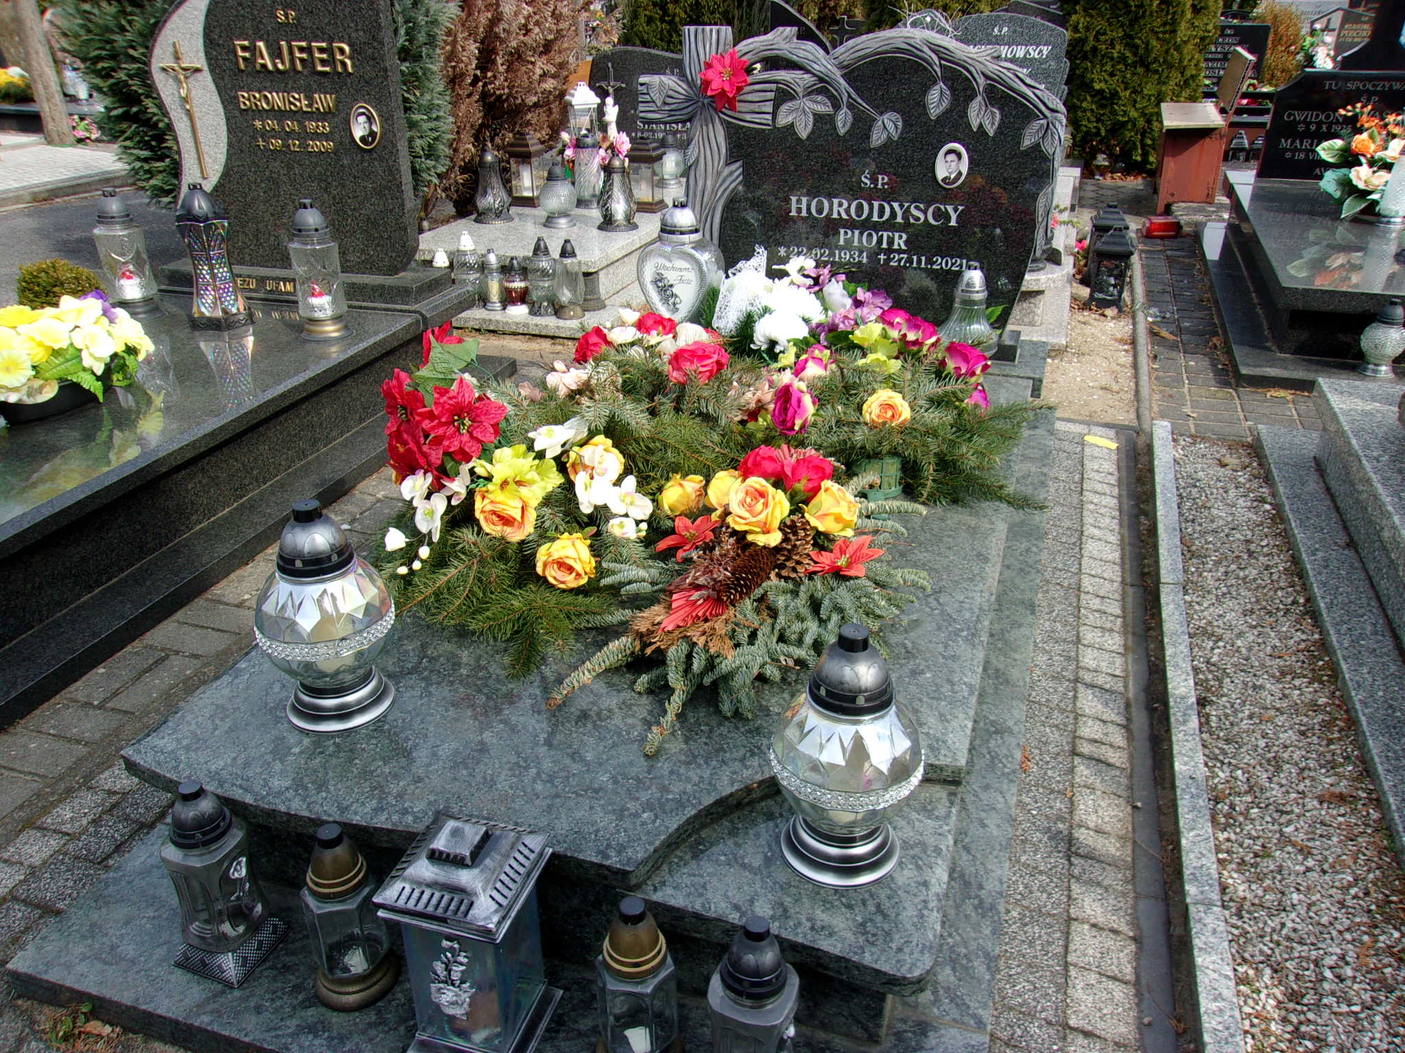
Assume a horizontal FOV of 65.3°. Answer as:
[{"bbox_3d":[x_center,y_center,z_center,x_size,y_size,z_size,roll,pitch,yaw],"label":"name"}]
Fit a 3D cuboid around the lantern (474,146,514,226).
[{"bbox_3d":[-0.975,-1.591,5.085,0.186,0.340,0.186,0,26,0],"label":"lantern"}]

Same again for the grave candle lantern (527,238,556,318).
[{"bbox_3d":[-0.627,-0.984,4.297,0.119,0.295,0.119,0,26,0],"label":"grave candle lantern"}]

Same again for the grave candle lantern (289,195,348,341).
[{"bbox_3d":[-1.115,-0.746,3.182,0.155,0.377,0.155,8,28,16],"label":"grave candle lantern"}]

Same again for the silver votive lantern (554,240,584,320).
[{"bbox_3d":[-0.513,-0.950,4.209,0.116,0.284,0.116,0,27,0],"label":"silver votive lantern"}]

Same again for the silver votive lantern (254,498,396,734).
[{"bbox_3d":[-0.543,0.117,1.578,0.194,0.329,0.194,8,27,16],"label":"silver votive lantern"}]

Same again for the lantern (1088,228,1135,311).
[{"bbox_3d":[1.681,-1.062,4.477,0.152,0.300,0.150,13,30,25],"label":"lantern"}]

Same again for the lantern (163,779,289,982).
[{"bbox_3d":[-0.657,0.461,1.471,0.110,0.280,0.112,8,28,16],"label":"lantern"}]

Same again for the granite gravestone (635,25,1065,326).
[{"bbox_3d":[0.409,-1.001,3.196,1.224,0.828,0.102,8,27,16],"label":"granite gravestone"}]

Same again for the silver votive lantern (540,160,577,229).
[{"bbox_3d":[-0.636,-1.466,4.842,0.164,0.262,0.164,0,27,0],"label":"silver votive lantern"}]

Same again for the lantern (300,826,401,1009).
[{"bbox_3d":[-0.467,0.497,1.430,0.113,0.254,0.113,8,27,16],"label":"lantern"}]

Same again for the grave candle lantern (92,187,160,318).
[{"bbox_3d":[-1.782,-0.846,3.383,0.157,0.377,0.157,8,28,16],"label":"grave candle lantern"}]

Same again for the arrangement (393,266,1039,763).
[{"bbox_3d":[0.068,-0.250,2.322,1.260,0.348,1.872,8,27,16],"label":"arrangement"}]

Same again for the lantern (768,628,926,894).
[{"bbox_3d":[0.181,0.270,1.368,0.194,0.330,0.194,8,28,16],"label":"lantern"}]

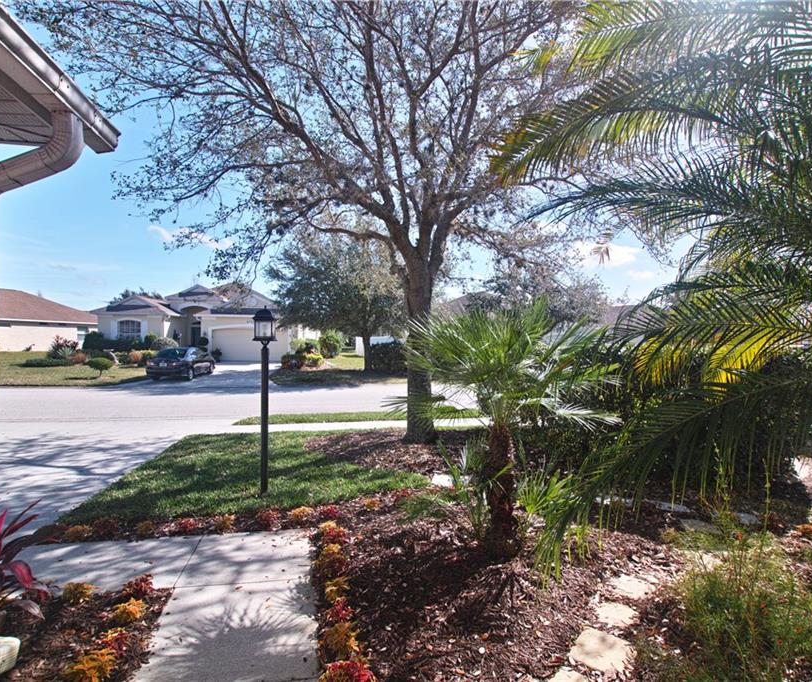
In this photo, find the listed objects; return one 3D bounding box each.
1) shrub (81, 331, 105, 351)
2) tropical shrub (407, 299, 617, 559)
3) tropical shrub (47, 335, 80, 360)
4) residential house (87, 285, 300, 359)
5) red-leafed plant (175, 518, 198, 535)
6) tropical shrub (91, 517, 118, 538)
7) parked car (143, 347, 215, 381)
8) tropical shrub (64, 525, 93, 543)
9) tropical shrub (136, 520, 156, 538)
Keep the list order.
[{"bbox_3d":[-20.581,0.033,28.000,1.450,1.500,1.400,0,0,-15],"label":"shrub"},{"bbox_3d":[0.810,0.655,3.350,1.700,1.980,1.600,0,0,0],"label":"tropical shrub"},{"bbox_3d":[-20.578,0.485,25.700,1.750,1.750,1.750,0,0,0],"label":"tropical shrub"},{"bbox_3d":[-14.400,-1.400,33.400,12.600,5.600,13.000,0,0,-10],"label":"residential house"},{"bbox_3d":[-1.894,1.580,3.680,0.188,0.140,0.200,0,0,-15],"label":"red-leafed plant"},{"bbox_3d":[-2.601,1.585,3.680,0.215,0.170,0.215,0,0,0],"label":"tropical shrub"},{"bbox_3d":[-11.100,1.060,21.300,1.800,1.450,4.700,0,0,-10],"label":"parked car"},{"bbox_3d":[-2.727,1.580,3.540,0.205,0.140,0.200,0,0,-15],"label":"tropical shrub"},{"bbox_3d":[-2.227,1.595,3.660,0.165,0.150,0.165,0,0,0],"label":"tropical shrub"}]

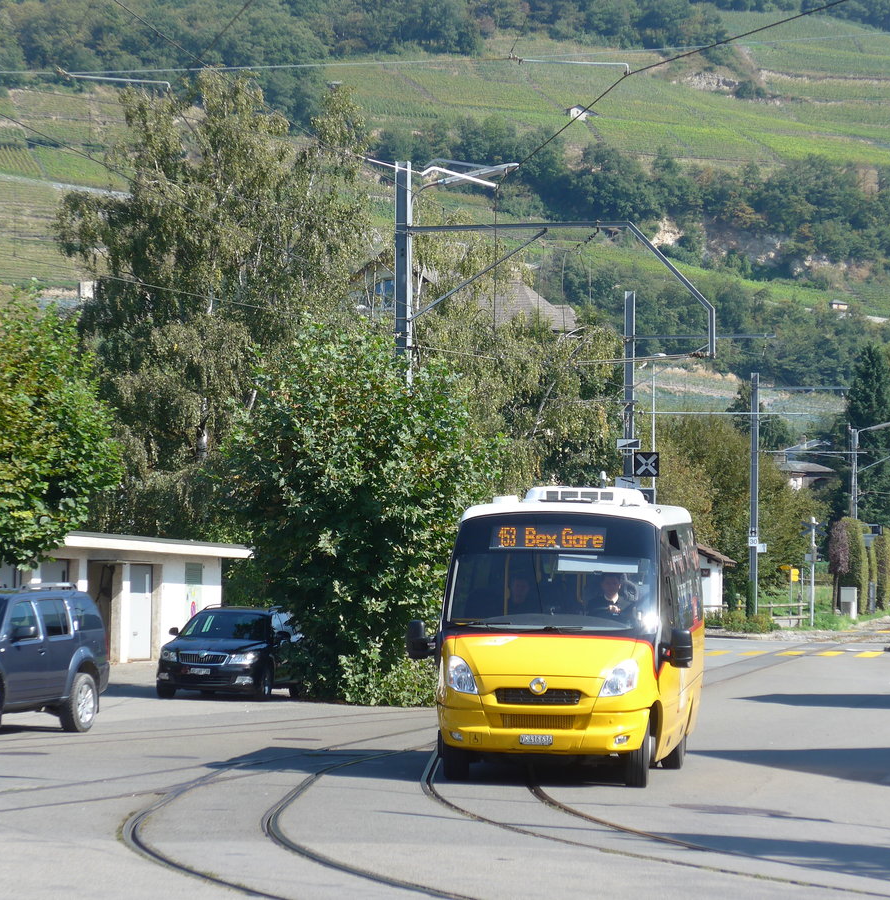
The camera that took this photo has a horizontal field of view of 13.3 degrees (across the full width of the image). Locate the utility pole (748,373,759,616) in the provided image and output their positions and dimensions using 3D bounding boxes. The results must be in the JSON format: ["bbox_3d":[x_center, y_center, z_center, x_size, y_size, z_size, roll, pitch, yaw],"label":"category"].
[{"bbox_3d":[9.766,1.754,120.117,0.220,8.400,0.220,0,-2,10],"label":"utility pole"}]

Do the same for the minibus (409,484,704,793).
[{"bbox_3d":[1.380,1.810,38.400,2.300,2.860,7.200,0,-2,7],"label":"minibus"}]

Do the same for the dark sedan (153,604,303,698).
[{"bbox_3d":[-3.330,3.160,60.400,1.800,1.470,4.570,0,-2,9],"label":"dark sedan"}]

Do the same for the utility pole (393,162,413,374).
[{"bbox_3d":[-0.662,-0.294,59.117,0.220,8.350,0.220,0,-2,10],"label":"utility pole"}]

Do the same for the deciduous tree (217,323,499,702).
[{"bbox_3d":[-1.366,0.987,60.200,4.450,5.950,4.400,0,-2,0],"label":"deciduous tree"}]

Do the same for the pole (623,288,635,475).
[{"bbox_3d":[4.159,0.602,86.117,0.220,8.400,0.220,0,-2,10],"label":"pole"}]

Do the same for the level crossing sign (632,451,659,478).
[{"bbox_3d":[4.558,0.338,86.000,0.560,0.560,0.080,0,-2,9],"label":"level crossing sign"}]

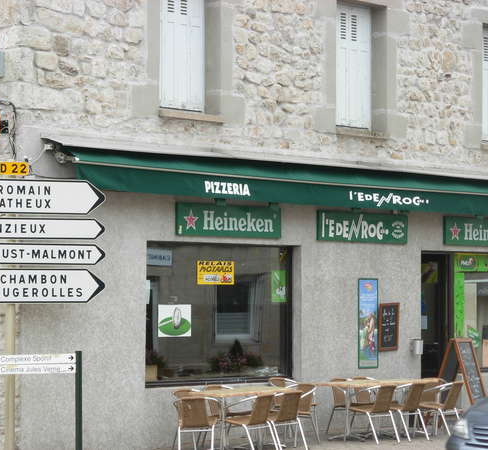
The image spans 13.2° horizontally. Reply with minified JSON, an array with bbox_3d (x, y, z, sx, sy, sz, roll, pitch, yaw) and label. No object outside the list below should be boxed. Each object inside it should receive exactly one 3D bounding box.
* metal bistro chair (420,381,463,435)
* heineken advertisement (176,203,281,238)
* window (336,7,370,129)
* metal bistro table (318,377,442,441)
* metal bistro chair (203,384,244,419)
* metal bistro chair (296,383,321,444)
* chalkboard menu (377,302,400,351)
[{"bbox_3d":[2.671,2.503,28.981,0.570,0.730,0.550,-1,-2,31],"label":"metal bistro chair"},{"bbox_3d":[-0.204,-0.058,27.620,0.050,0.420,2.021,-1,-3,42],"label":"heineken advertisement"},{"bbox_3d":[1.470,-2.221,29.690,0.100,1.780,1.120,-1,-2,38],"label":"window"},{"bbox_3d":[1.763,2.480,28.368,0.700,0.725,2.100,-1,-3,42],"label":"metal bistro table"},{"bbox_3d":[-0.192,2.375,26.448,0.570,0.750,0.550,-1,-2,38],"label":"metal bistro chair"},{"bbox_3d":[0.628,2.443,27.529,0.550,0.730,0.570,-1,-3,42],"label":"metal bistro chair"},{"bbox_3d":[2.072,1.453,30.148,0.035,0.676,0.438,-1,-3,42],"label":"chalkboard menu"}]

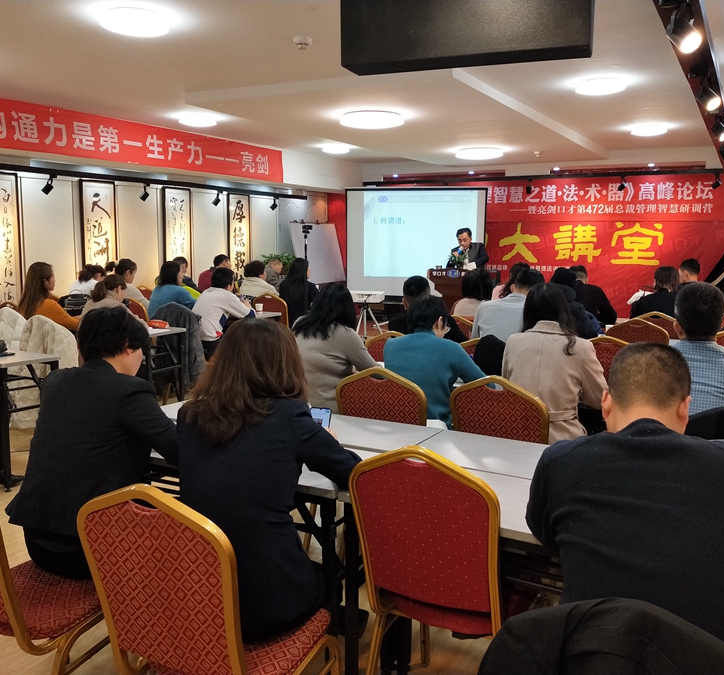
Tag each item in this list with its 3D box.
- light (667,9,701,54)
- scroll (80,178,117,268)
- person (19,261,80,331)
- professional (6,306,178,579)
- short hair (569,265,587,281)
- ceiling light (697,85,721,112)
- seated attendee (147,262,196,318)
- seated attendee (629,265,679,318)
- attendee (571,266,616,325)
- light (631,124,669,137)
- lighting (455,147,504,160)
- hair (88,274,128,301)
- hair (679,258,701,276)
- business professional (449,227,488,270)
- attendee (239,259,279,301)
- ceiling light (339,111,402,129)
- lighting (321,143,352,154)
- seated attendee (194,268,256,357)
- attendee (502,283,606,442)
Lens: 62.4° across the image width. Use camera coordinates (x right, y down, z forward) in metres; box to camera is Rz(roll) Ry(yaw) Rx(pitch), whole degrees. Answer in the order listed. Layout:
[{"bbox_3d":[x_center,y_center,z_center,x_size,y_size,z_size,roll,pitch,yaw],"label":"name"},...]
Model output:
[{"bbox_3d":[1.238,-1.177,2.300,0.105,0.145,0.125,-6,-29,-35],"label":"light"},{"bbox_3d":[-2.900,-0.991,6.645,0.040,1.450,0.430,7,12,32],"label":"scroll"},{"bbox_3d":[-2.478,0.046,4.991,0.470,1.310,0.720,7,12,34],"label":"person"},{"bbox_3d":[-0.784,0.542,2.140,0.500,1.280,0.780,8,12,35],"label":"professional"},{"bbox_3d":[1.820,-0.549,5.050,0.165,0.150,0.190,5,10,25],"label":"short hair"},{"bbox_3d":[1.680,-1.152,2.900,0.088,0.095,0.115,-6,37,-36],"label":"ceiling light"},{"bbox_3d":[-1.758,-0.146,5.985,0.500,1.260,0.780,8,12,35],"label":"seated attendee"},{"bbox_3d":[2.555,0.036,5.187,0.500,1.260,0.720,7,11,30],"label":"seated attendee"},{"bbox_3d":[2.087,-0.019,5.492,0.550,1.250,0.720,7,11,30],"label":"attendee"},{"bbox_3d":[2.973,-2.138,6.190,0.370,0.080,0.370,7,12,32],"label":"light"},{"bbox_3d":[1.395,-2.181,7.100,0.560,0.090,0.560,1,10,0],"label":"lighting"},{"bbox_3d":[-1.962,-0.386,4.620,0.200,0.240,0.270,9,13,37],"label":"hair"},{"bbox_3d":[2.930,-0.626,5.350,0.170,0.160,0.200,-2,10,-18],"label":"hair"},{"bbox_3d":[1.338,-0.538,7.411,0.550,1.600,0.420,5,11,24],"label":"business professional"},{"bbox_3d":[-1.069,-0.217,6.422,0.500,1.220,0.720,7,12,32],"label":"attendee"},{"bbox_3d":[0.093,-1.921,5.347,0.575,0.090,0.575,1,10,0],"label":"ceiling light"},{"bbox_3d":[-0.289,-2.133,6.784,0.330,0.085,0.330,1,10,0],"label":"lighting"},{"bbox_3d":[-1.235,0.020,5.056,0.500,1.210,0.720,7,12,32],"label":"seated attendee"},{"bbox_3d":[0.991,0.381,3.146,0.500,1.330,0.720,5,11,26],"label":"attendee"}]

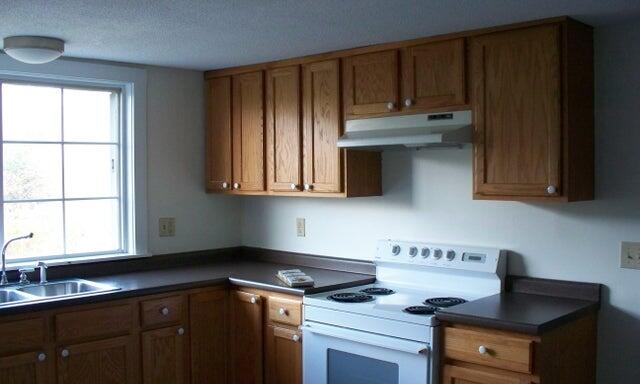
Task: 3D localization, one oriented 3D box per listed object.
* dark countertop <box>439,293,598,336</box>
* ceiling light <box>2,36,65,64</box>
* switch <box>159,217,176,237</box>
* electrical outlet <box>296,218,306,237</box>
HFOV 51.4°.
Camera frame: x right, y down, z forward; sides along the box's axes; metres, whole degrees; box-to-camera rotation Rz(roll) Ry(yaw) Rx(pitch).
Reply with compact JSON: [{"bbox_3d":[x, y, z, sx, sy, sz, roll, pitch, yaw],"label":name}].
[{"bbox_3d":[0.875,0.519,2.912,0.459,0.036,0.635,1,2,42],"label":"dark countertop"},{"bbox_3d":[-1.404,-0.686,3.279,0.277,0.106,0.277,0,1,0],"label":"ceiling light"},{"bbox_3d":[-0.953,0.222,4.177,0.008,0.117,0.118,1,2,42],"label":"switch"},{"bbox_3d":[-0.122,0.226,4.239,0.072,0.117,0.008,1,2,42],"label":"electrical outlet"}]

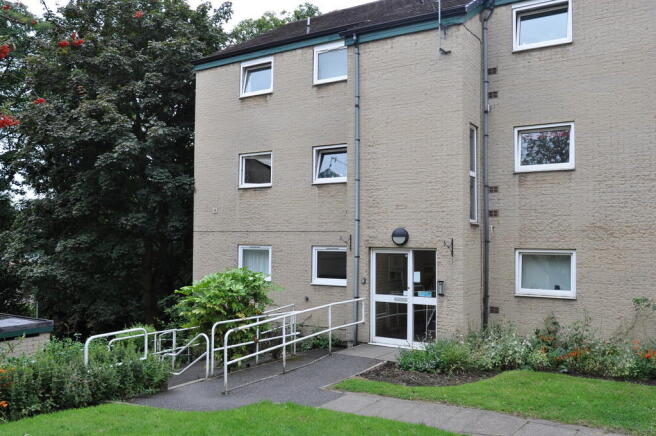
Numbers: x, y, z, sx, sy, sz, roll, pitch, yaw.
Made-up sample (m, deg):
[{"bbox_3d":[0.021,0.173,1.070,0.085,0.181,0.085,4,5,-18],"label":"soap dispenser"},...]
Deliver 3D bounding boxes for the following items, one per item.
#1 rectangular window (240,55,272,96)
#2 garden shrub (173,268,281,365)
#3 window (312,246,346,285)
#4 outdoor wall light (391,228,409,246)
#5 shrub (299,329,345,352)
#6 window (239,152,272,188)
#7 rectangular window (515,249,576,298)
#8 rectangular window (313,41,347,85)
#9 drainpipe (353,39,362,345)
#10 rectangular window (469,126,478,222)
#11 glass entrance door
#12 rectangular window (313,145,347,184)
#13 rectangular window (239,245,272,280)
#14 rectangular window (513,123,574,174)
[{"bbox_3d":[-2.001,-3.979,15.578,1.201,1.027,0.100,-1,-3,32],"label":"rectangular window"},{"bbox_3d":[-2.066,1.986,10.900,2.030,1.840,1.750,1,-2,-11],"label":"garden shrub"},{"bbox_3d":[0.102,1.241,14.026,1.150,0.980,0.110,-1,-3,30],"label":"window"},{"bbox_3d":[1.547,0.401,11.673,0.370,0.370,0.140,-1,-3,32],"label":"outdoor wall light"},{"bbox_3d":[-0.151,2.849,12.700,1.010,0.520,0.750,-1,-3,30],"label":"shrub"},{"bbox_3d":[-2.032,-1.325,15.371,1.150,0.970,0.110,-1,-3,30],"label":"window"},{"bbox_3d":[4.512,1.151,11.329,1.201,0.997,0.100,-1,-3,32],"label":"rectangular window"},{"bbox_3d":[0.160,-4.021,14.215,1.201,1.027,0.100,-1,-3,32],"label":"rectangular window"},{"bbox_3d":[0.649,-0.672,12.115,0.110,6.940,0.120,-1,-3,30],"label":"drainpipe"},{"bbox_3d":[3.111,-0.922,11.780,0.100,2.110,0.590,-1,-3,32],"label":"rectangular window"},{"bbox_3d":[1.651,1.718,11.752,1.544,2.093,0.100,-1,-3,32],"label":"glass entrance door"},{"bbox_3d":[0.117,-1.374,14.130,1.150,0.970,0.110,-1,-3,30],"label":"rectangular window"},{"bbox_3d":[-2.042,1.284,15.264,1.150,0.980,0.110,-1,-3,30],"label":"rectangular window"},{"bbox_3d":[4.526,-1.453,11.432,1.201,0.992,0.100,-1,-3,32],"label":"rectangular window"}]

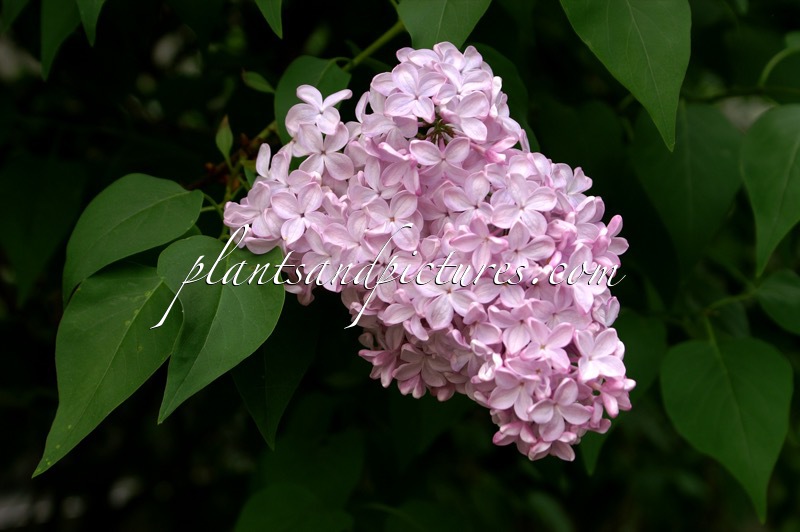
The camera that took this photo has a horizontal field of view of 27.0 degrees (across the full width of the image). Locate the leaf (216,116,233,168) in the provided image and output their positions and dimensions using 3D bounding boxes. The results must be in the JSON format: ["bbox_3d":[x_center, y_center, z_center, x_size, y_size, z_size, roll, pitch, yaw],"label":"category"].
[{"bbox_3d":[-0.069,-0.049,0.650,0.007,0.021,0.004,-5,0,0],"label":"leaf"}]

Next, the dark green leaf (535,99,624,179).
[{"bbox_3d":[0.082,-0.050,0.760,0.042,0.056,0.013,0,-6,0],"label":"dark green leaf"}]

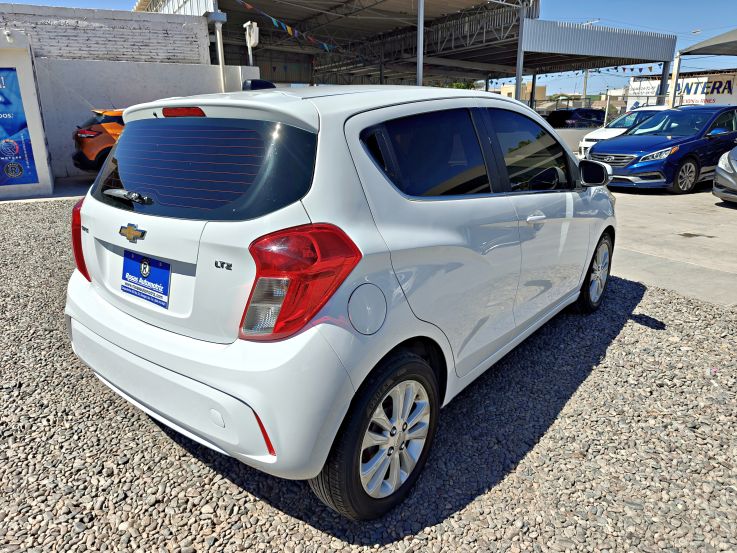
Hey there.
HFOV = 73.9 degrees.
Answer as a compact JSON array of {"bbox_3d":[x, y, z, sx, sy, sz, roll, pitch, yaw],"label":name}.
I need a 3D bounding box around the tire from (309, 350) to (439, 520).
[{"bbox_3d":[0.042,0.542,1.729,0.185,0.585,0.585,12,22,38],"label":"tire"}]

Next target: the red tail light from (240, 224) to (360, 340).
[{"bbox_3d":[-0.188,0.033,1.402,0.250,0.355,0.300,12,22,38],"label":"red tail light"}]

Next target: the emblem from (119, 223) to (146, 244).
[{"bbox_3d":[-0.785,-0.142,1.631,0.175,0.064,0.018,12,14,38],"label":"emblem"}]

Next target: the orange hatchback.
[{"bbox_3d":[-5.350,-3.635,13.099,4.250,1.580,1.750,-14,21,-35],"label":"orange hatchback"}]

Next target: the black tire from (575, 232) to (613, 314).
[{"bbox_3d":[1.560,-0.037,3.474,0.185,0.585,0.585,12,22,38],"label":"black tire"}]

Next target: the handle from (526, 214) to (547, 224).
[{"bbox_3d":[0.800,-0.271,2.302,0.050,0.040,0.205,12,22,38],"label":"handle"}]

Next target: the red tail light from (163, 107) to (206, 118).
[{"bbox_3d":[-0.636,-0.571,1.703,0.260,0.035,0.040,12,14,38],"label":"red tail light"}]

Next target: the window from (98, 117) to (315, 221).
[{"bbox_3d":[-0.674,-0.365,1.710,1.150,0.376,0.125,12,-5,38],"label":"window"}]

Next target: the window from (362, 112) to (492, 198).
[{"bbox_3d":[0.246,-0.421,1.731,0.060,0.355,0.760,-11,7,43],"label":"window"}]

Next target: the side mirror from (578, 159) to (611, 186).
[{"bbox_3d":[1.227,-0.565,2.640,0.190,0.145,0.120,12,22,38],"label":"side mirror"}]

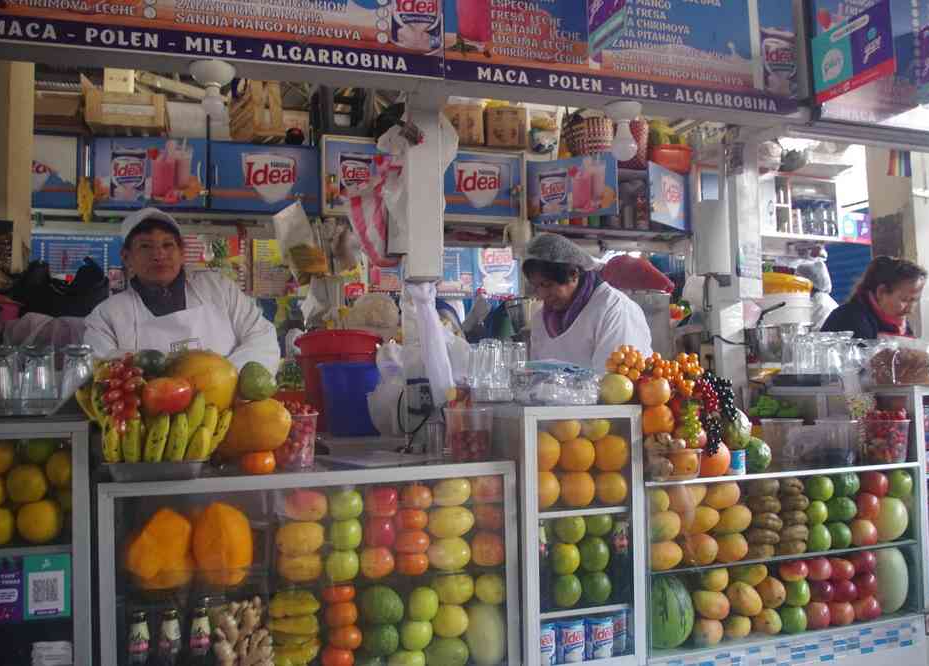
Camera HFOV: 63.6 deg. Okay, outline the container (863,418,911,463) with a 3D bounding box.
[{"bbox_3d":[1.353,0.348,2.400,0.152,0.135,0.152,0,-1,-19],"label":"container"}]

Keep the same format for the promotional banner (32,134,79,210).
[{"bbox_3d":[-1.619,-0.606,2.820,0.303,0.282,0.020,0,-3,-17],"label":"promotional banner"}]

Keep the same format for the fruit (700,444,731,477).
[{"bbox_3d":[0.685,0.349,2.052,0.086,0.086,0.086,0,-3,-17],"label":"fruit"}]

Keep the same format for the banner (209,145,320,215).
[{"bbox_3d":[-0.787,-0.606,2.950,0.420,0.270,0.020,0,-1,-15],"label":"banner"}]

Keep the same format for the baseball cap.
[{"bbox_3d":[-0.894,-0.307,2.140,0.178,0.125,0.250,0,-1,-30],"label":"baseball cap"}]

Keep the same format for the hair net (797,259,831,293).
[{"bbox_3d":[1.817,-0.289,3.900,0.220,0.180,0.200,0,-1,-30],"label":"hair net"}]

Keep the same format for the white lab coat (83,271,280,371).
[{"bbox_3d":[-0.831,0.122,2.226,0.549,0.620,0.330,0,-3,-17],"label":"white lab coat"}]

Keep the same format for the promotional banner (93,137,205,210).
[{"bbox_3d":[-1.202,-0.607,2.850,0.415,0.265,0.020,0,-1,-9],"label":"promotional banner"}]

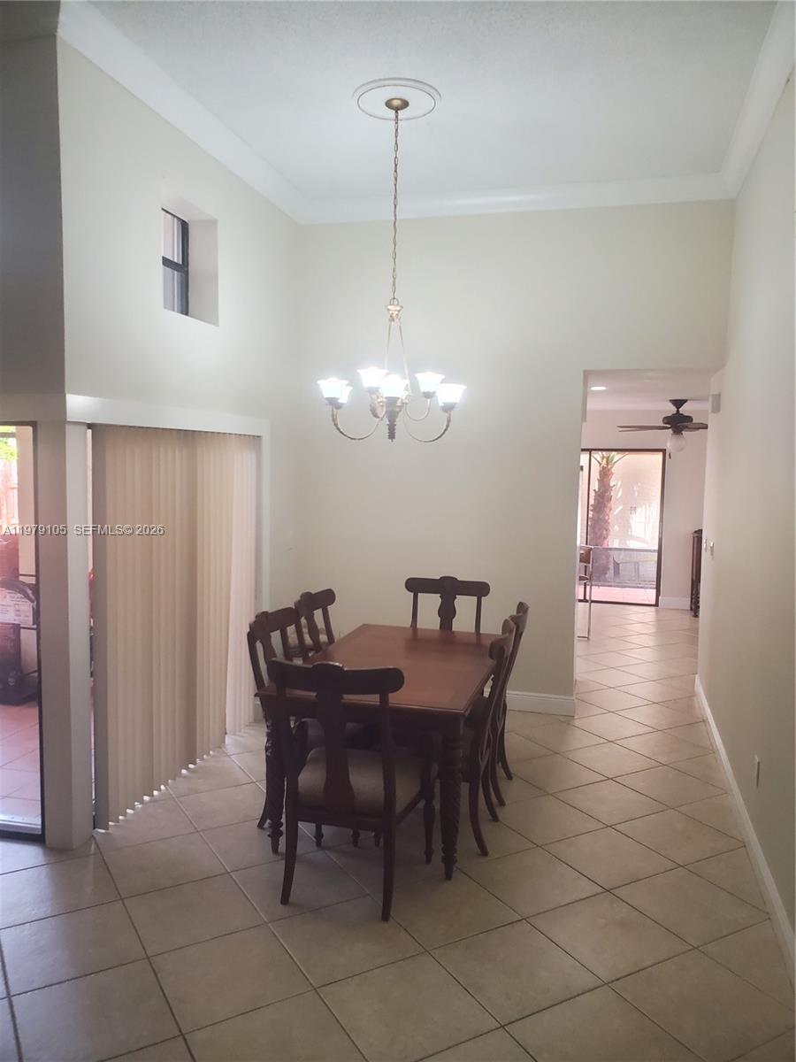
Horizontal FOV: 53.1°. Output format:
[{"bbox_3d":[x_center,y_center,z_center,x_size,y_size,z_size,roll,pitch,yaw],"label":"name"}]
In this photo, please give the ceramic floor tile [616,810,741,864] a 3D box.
[{"bbox_3d":[1.385,1.508,3.953,0.448,0.010,0.448,-2,5,-30],"label":"ceramic floor tile"}]

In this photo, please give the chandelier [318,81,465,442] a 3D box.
[{"bbox_3d":[-0.019,-1.360,4.232,0.802,1.762,0.802,1,5,0],"label":"chandelier"}]

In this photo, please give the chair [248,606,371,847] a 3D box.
[{"bbox_3d":[-0.403,0.948,4.038,0.630,1.035,0.530,2,5,15],"label":"chair"}]

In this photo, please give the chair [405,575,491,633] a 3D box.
[{"bbox_3d":[0.272,0.858,5.153,0.566,1.036,0.612,2,5,13],"label":"chair"}]

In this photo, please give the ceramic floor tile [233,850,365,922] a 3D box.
[{"bbox_3d":[-0.425,1.511,3.412,0.449,0.010,0.449,-2,5,-30],"label":"ceramic floor tile"}]

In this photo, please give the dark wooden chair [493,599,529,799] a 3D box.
[{"bbox_3d":[0.409,0.923,4.449,0.630,1.035,0.530,2,5,15],"label":"dark wooden chair"}]

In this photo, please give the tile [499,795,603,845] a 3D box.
[{"bbox_3d":[0.761,1.484,4.122,0.448,0.010,0.448,-2,5,-30],"label":"tile"}]

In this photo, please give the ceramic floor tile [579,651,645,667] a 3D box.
[{"bbox_3d":[2.009,1.226,7.456,0.448,0.010,0.448,-2,5,-30],"label":"ceramic floor tile"}]

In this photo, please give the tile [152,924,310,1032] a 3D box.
[{"bbox_3d":[-0.599,1.572,2.821,0.448,0.010,0.448,-2,5,-30],"label":"tile"}]

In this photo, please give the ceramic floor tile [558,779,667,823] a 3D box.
[{"bbox_3d":[1.157,1.467,4.340,0.452,0.010,0.452,-2,6,-30],"label":"ceramic floor tile"}]

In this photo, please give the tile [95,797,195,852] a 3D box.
[{"bbox_3d":[-1.275,1.465,4.001,0.452,0.010,0.452,-2,6,-30],"label":"tile"}]

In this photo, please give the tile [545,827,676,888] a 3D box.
[{"bbox_3d":[0.988,1.520,3.727,0.448,0.010,0.448,-2,5,-30],"label":"tile"}]

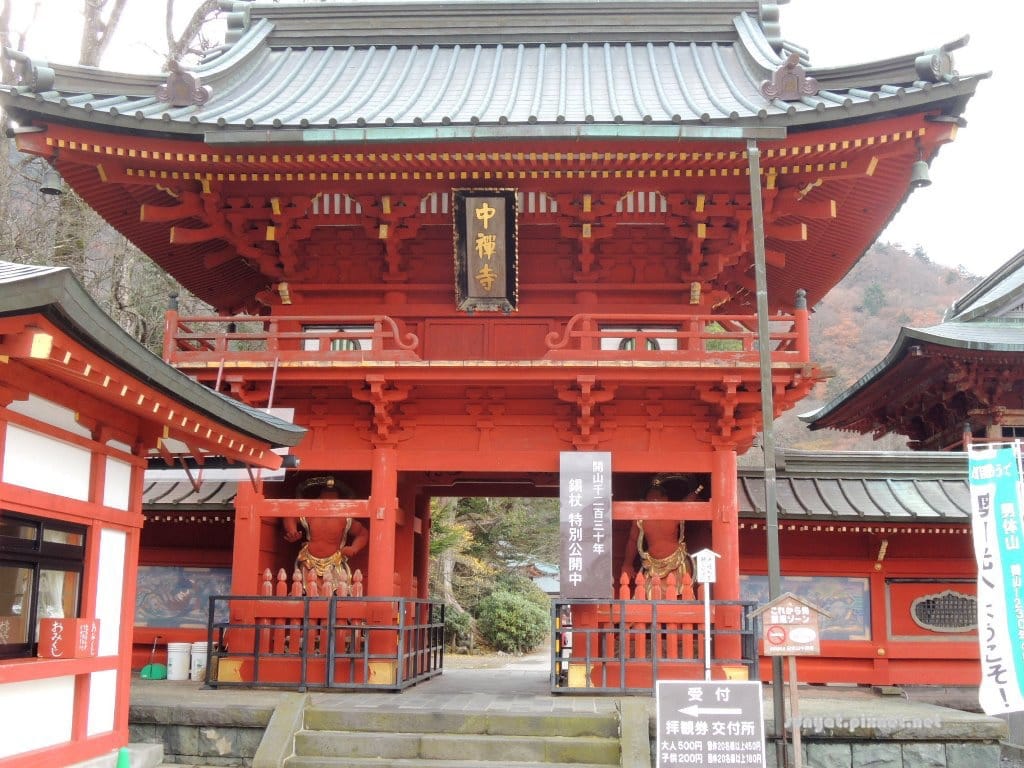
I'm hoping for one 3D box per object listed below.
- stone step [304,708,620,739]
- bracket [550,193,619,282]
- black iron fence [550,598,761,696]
[{"bbox_3d":[-0.478,3.237,11.332,3.039,0.196,0.374,-1,-11,7],"label":"stone step"},{"bbox_3d":[1.007,-2.016,16.360,0.898,0.972,1.141,0,-11,3],"label":"bracket"},{"bbox_3d":[1.752,3.400,15.449,2.376,1.058,3.870,0,-11,3],"label":"black iron fence"}]

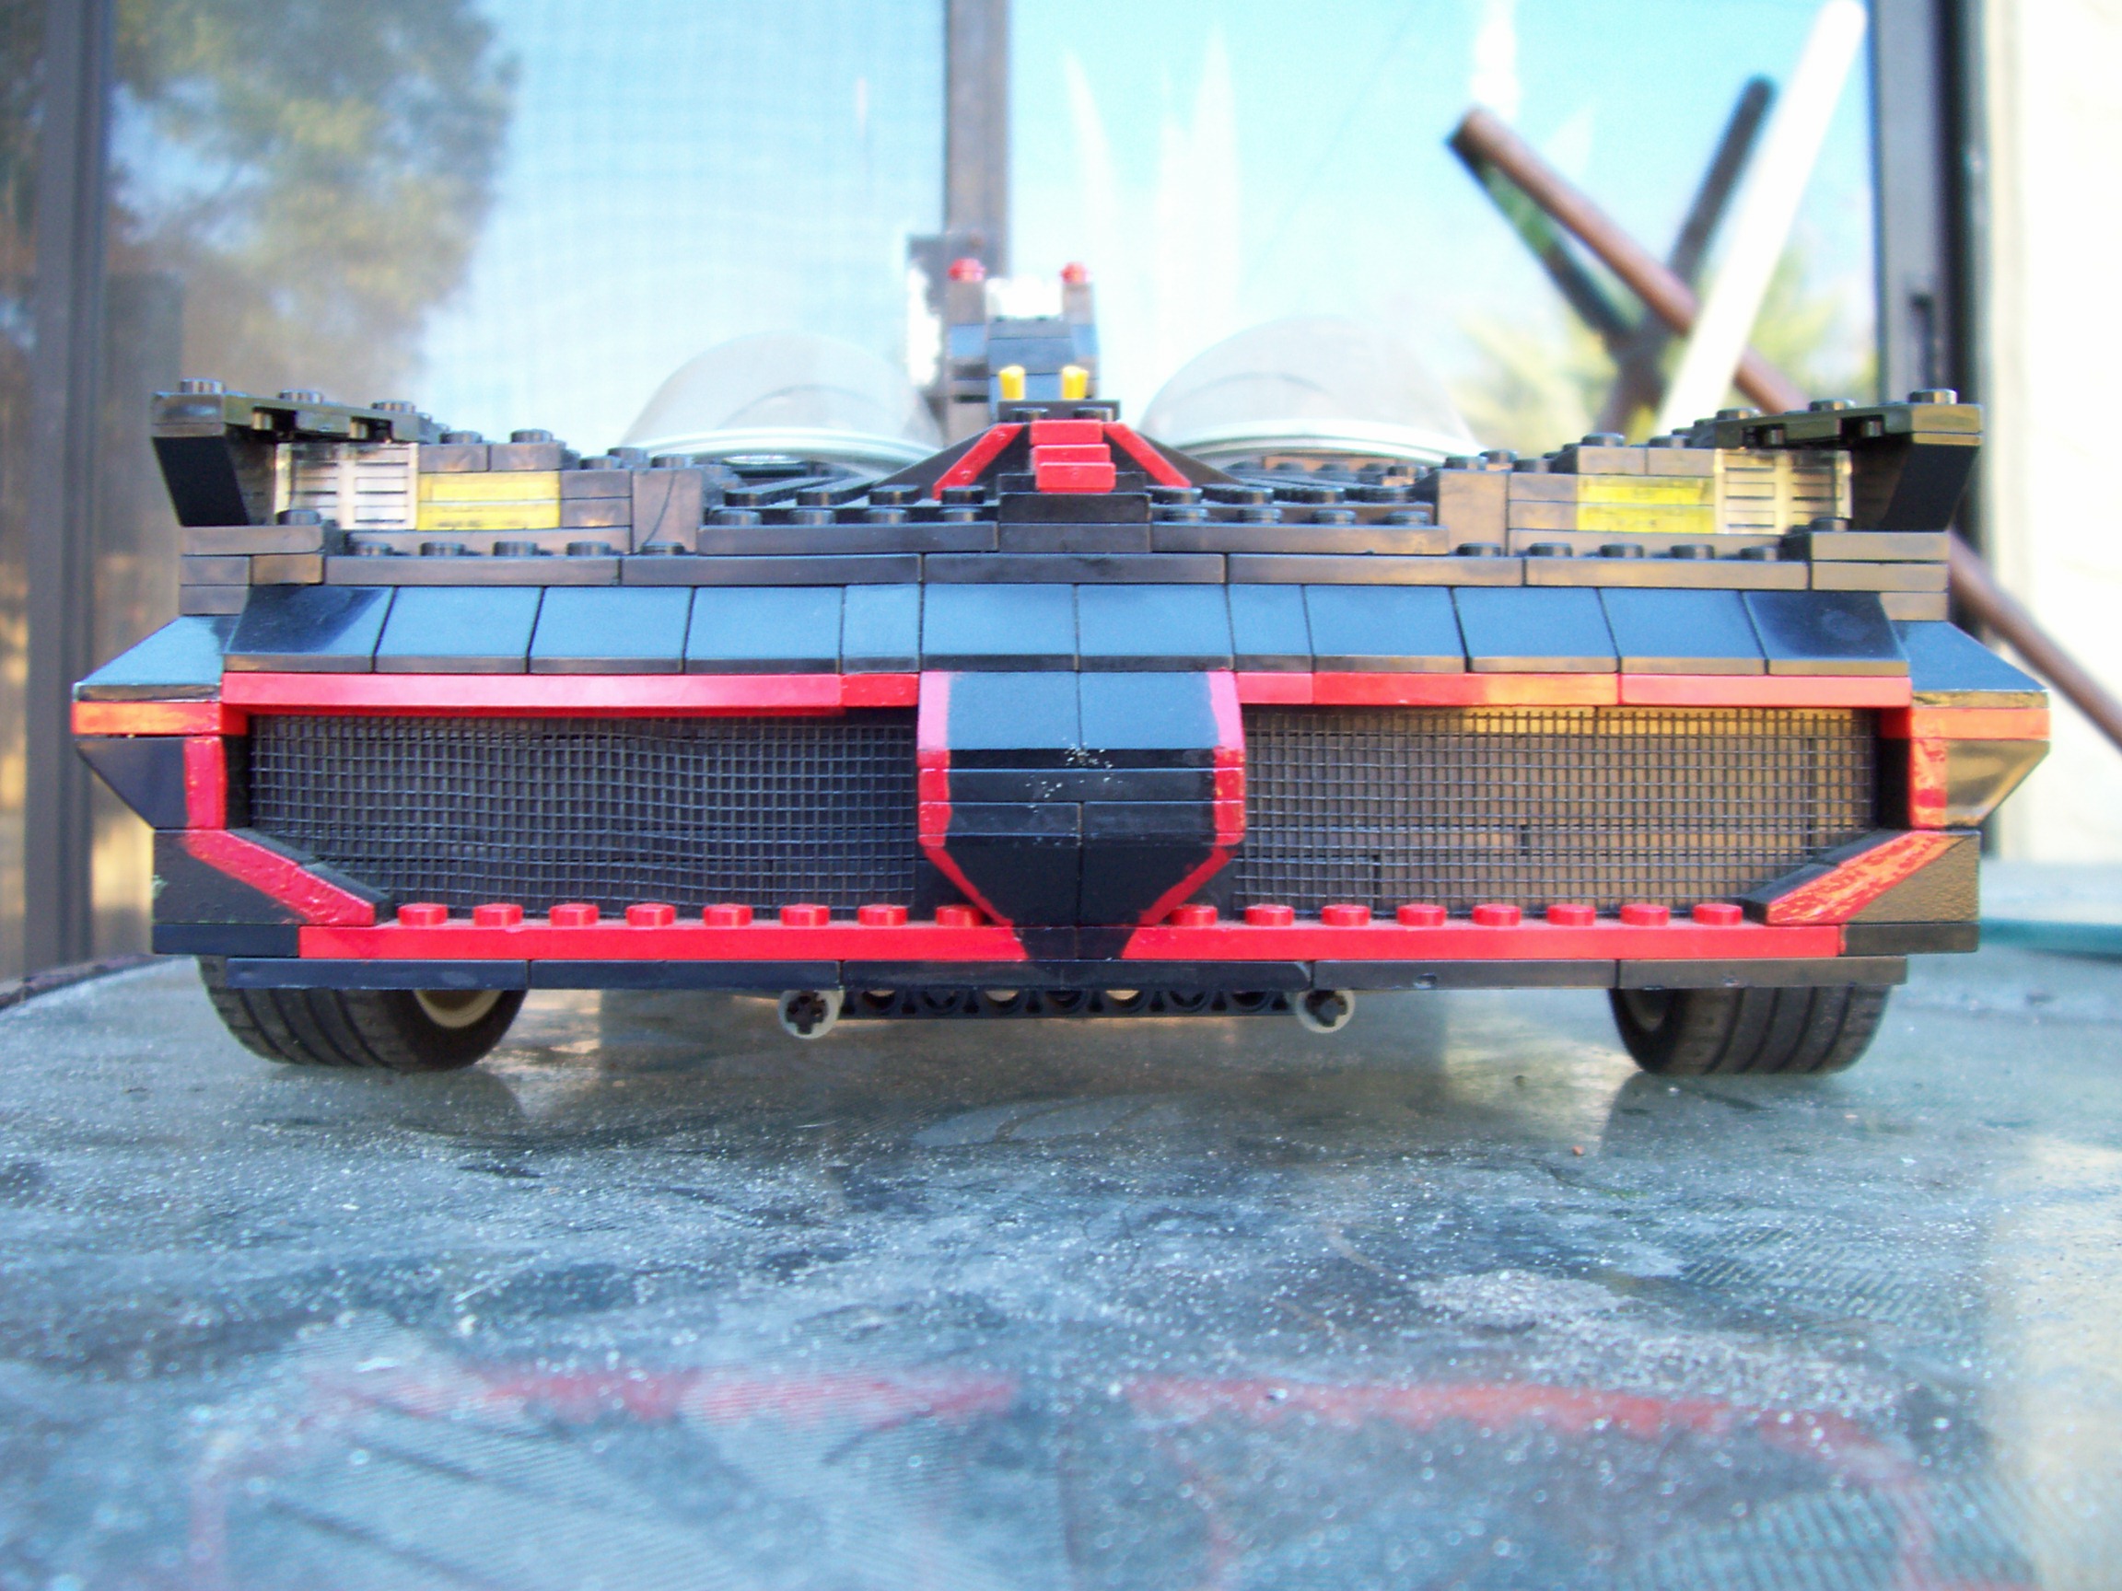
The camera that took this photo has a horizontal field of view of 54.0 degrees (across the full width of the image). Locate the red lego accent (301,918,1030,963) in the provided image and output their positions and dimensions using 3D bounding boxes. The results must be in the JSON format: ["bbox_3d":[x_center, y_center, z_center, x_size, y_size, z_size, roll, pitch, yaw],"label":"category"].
[{"bbox_3d":[-0.041,0.015,0.217,0.075,0.004,0.008,0,1,-2],"label":"red lego accent"}]

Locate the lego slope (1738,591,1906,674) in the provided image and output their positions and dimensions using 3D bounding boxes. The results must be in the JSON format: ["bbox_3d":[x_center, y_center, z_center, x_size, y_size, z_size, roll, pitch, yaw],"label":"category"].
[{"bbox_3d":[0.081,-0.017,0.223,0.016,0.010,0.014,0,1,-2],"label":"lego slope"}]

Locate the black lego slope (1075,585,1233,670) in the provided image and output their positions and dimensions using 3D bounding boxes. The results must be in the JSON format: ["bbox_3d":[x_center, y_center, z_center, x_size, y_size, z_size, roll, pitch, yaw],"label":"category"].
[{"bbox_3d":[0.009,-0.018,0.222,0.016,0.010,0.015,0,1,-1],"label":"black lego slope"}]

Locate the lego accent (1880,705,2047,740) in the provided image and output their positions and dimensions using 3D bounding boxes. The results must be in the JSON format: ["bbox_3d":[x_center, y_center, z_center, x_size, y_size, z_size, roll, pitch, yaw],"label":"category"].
[{"bbox_3d":[0.095,-0.007,0.223,0.016,0.003,0.013,0,1,-2],"label":"lego accent"}]

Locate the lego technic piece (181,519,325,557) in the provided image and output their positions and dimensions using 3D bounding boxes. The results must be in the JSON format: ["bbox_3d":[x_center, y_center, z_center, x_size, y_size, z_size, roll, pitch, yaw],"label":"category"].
[{"bbox_3d":[-0.085,-0.027,0.223,0.016,0.003,0.009,0,1,-2],"label":"lego technic piece"}]

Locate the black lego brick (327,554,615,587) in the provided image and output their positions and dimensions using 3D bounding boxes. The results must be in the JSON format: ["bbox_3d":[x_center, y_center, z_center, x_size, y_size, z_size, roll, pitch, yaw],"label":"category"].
[{"bbox_3d":[-0.062,-0.024,0.226,0.032,0.003,0.011,0,1,-1],"label":"black lego brick"}]

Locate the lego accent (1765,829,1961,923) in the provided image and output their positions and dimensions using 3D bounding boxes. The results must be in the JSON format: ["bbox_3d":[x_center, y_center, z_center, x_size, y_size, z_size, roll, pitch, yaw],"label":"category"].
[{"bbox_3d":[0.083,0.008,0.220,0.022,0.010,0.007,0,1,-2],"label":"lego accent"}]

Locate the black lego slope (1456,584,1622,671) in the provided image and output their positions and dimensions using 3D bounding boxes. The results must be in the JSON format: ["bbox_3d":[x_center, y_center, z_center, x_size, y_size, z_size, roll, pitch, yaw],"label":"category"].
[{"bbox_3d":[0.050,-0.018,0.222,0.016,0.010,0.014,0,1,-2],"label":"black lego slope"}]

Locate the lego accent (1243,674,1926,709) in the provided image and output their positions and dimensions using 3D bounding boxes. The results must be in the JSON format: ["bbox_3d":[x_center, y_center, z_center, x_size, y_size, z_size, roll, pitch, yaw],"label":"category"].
[{"bbox_3d":[0.054,-0.011,0.219,0.072,0.003,0.008,0,1,-2],"label":"lego accent"}]

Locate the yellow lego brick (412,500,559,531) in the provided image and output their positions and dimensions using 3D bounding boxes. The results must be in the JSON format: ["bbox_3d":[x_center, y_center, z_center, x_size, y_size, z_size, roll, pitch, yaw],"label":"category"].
[{"bbox_3d":[-0.062,-0.031,0.231,0.016,0.003,0.008,0,2,-2],"label":"yellow lego brick"}]

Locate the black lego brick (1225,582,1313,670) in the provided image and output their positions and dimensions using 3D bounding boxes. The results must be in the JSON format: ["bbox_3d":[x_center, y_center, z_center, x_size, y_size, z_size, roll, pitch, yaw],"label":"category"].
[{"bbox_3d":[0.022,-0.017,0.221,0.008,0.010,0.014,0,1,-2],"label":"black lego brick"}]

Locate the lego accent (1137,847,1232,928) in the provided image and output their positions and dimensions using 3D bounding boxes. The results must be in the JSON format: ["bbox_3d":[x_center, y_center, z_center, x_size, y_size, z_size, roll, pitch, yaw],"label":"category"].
[{"bbox_3d":[0.013,0.009,0.211,0.010,0.008,0.007,0,1,-2],"label":"lego accent"}]

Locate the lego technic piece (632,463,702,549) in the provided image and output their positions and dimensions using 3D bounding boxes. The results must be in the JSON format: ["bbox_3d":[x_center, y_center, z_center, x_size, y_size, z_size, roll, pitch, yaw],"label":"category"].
[{"bbox_3d":[-0.043,-0.031,0.234,0.008,0.010,0.011,0,2,-2],"label":"lego technic piece"}]

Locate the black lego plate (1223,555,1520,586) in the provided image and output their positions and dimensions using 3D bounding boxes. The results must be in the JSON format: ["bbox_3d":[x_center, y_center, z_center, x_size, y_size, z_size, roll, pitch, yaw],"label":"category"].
[{"bbox_3d":[0.033,-0.024,0.229,0.032,0.003,0.011,0,1,-1],"label":"black lego plate"}]

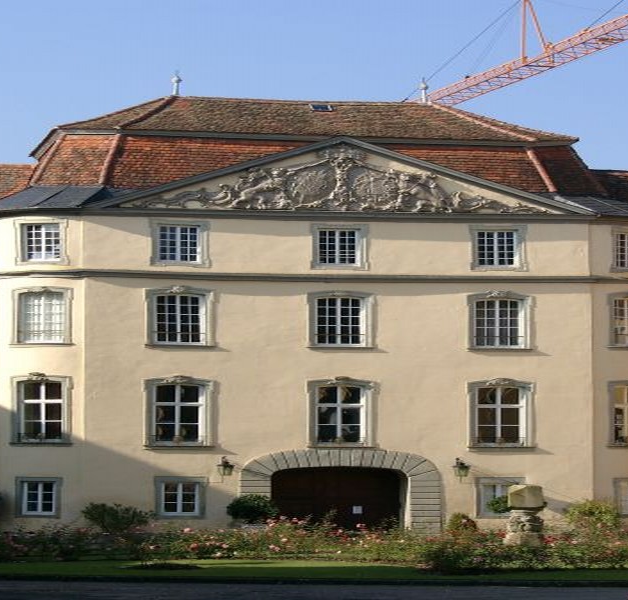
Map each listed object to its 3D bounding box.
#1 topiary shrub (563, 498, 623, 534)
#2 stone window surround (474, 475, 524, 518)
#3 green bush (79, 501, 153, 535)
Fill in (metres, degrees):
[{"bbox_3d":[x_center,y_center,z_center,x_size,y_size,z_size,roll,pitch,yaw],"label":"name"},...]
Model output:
[{"bbox_3d":[9.242,7.159,68.781,1.918,1.190,1.700,1,-5,-7],"label":"topiary shrub"},{"bbox_3d":[6.332,6.686,70.423,1.693,1.416,0.300,1,-5,-7],"label":"stone window surround"},{"bbox_3d":[-5.586,6.180,58.830,2.027,0.900,1.700,0,-5,-6],"label":"green bush"}]

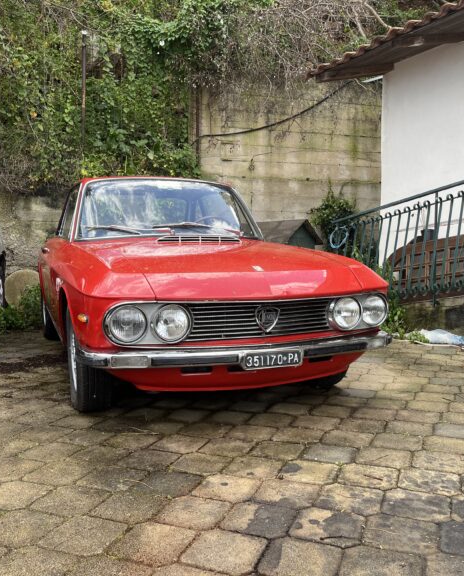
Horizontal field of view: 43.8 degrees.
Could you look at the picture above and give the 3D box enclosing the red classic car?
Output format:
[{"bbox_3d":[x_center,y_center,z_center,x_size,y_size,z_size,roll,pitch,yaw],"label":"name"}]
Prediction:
[{"bbox_3d":[-0.561,-0.131,4.217,1.560,1.300,3.970,-2,6,-21],"label":"red classic car"}]

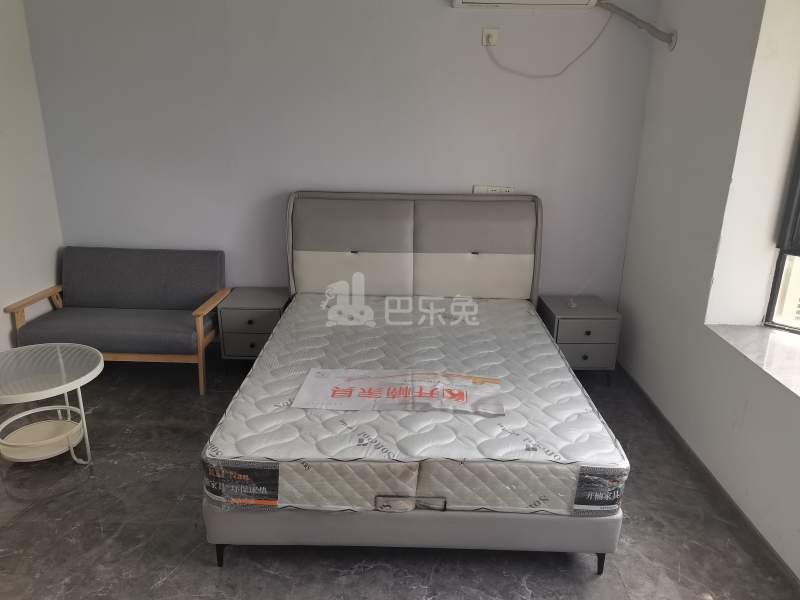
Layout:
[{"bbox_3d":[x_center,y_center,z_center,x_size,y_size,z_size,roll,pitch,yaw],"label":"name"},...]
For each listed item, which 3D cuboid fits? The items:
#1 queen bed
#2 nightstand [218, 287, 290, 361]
[{"bbox_3d":[0.081,0.174,3.035,1.580,1.160,2.060,1,18,0],"label":"queen bed"},{"bbox_3d":[-0.917,0.216,3.956,0.395,0.487,0.433,1,18,1],"label":"nightstand"}]

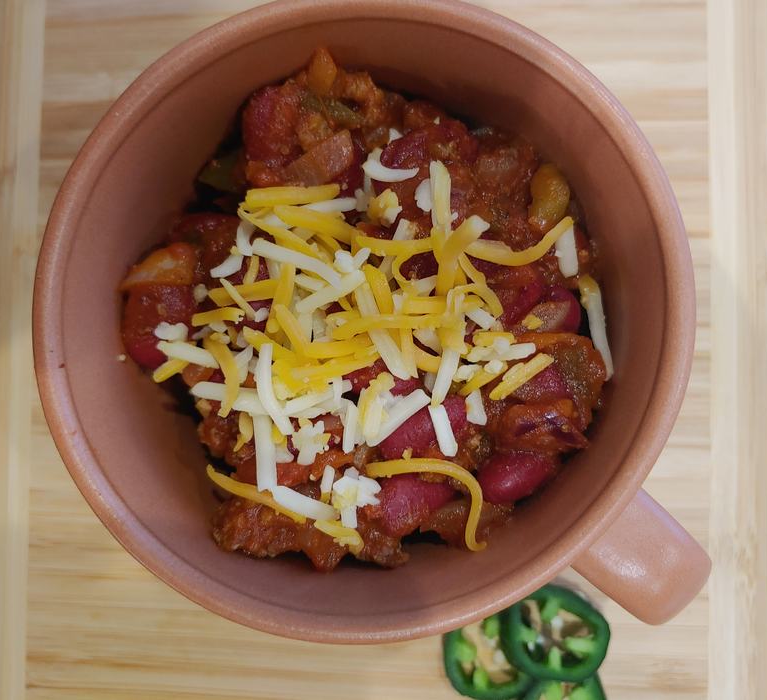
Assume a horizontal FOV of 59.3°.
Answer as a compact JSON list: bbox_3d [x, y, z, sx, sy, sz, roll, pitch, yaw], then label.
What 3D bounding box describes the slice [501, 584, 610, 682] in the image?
[{"bbox_3d":[0.047,0.077,0.184,0.028,0.006,0.025,0,84,-4],"label":"slice"}]

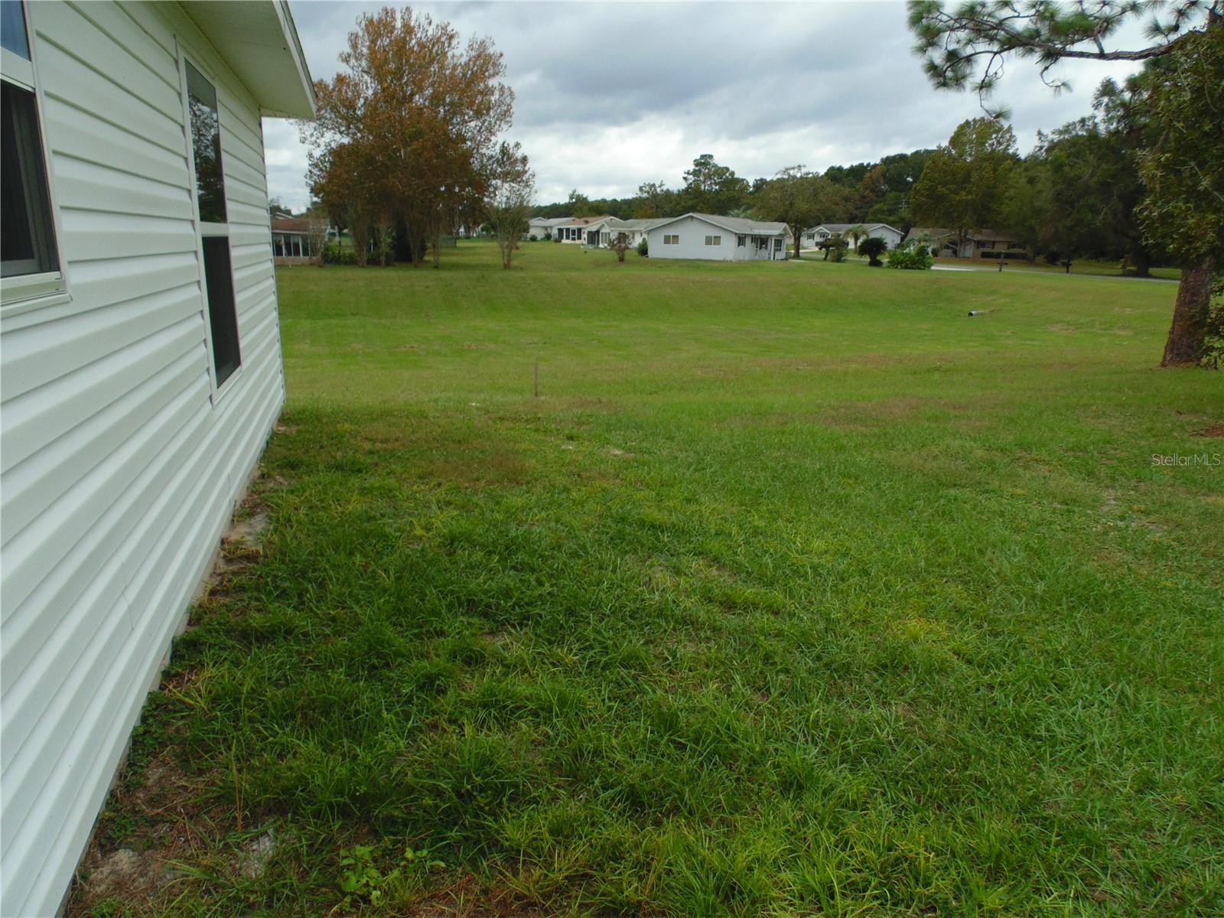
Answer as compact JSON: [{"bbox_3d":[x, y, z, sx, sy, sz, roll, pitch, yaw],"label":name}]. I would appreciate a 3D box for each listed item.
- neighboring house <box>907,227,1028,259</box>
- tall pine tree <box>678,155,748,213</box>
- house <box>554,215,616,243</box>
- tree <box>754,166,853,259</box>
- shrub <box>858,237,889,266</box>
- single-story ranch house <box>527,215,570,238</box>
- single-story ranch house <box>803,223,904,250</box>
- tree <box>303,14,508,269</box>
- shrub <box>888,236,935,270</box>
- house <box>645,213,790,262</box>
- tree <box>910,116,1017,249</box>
[{"bbox_3d":[52.553,-31.861,114.823,16.500,4.200,9.600,7,16,19],"label":"neighboring house"},{"bbox_3d":[19.296,-48.538,147.301,12.951,17.093,12.951,1,15,0],"label":"tall pine tree"},{"bbox_3d":[-1.921,-39.700,135.530,9.800,4.250,13.800,-5,17,-22],"label":"house"},{"bbox_3d":[21.603,-27.764,87.672,11.194,9.887,11.194,1,15,0],"label":"tree"},{"bbox_3d":[19.395,-15.404,57.901,2.274,2.198,2.274,1,15,0],"label":"shrub"},{"bbox_3d":[-10.506,-46.505,157.864,9.600,4.250,14.000,-5,17,-22],"label":"single-story ranch house"},{"bbox_3d":[43.884,-39.597,139.389,9.600,4.300,15.500,-6,17,-23],"label":"single-story ranch house"},{"bbox_3d":[-15.408,-23.762,58.344,15.987,18.119,15.987,1,15,0],"label":"tree"},{"bbox_3d":[20.506,-14.087,53.384,3.144,2.122,3.144,1,15,0],"label":"shrub"},{"bbox_3d":[12.320,-23.367,82.181,11.300,4.300,17.400,9,17,26],"label":"house"},{"bbox_3d":[47.772,-36.765,105.808,14.643,18.208,14.643,1,15,0],"label":"tree"}]

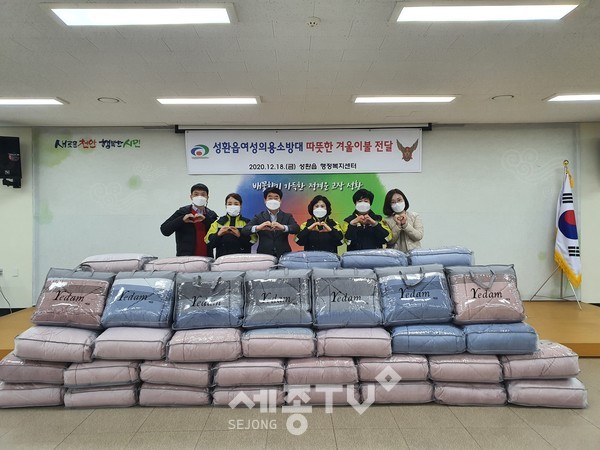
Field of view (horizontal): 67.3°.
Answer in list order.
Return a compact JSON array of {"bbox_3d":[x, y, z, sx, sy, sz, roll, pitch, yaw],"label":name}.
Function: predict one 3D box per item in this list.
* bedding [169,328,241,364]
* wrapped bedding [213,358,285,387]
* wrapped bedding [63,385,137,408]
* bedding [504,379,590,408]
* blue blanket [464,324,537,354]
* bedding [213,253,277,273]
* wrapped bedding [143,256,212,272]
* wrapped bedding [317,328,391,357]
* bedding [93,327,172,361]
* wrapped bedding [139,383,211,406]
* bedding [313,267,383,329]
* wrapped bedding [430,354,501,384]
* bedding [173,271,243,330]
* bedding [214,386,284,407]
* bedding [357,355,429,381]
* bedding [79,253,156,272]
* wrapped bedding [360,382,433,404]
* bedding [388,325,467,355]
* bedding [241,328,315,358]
[{"bbox_3d":[-0.779,1.001,3.851,0.585,0.185,0.490,-1,1,-4],"label":"bedding"},{"bbox_3d":[-0.407,1.168,3.787,0.565,0.185,0.490,-1,1,-1],"label":"wrapped bedding"},{"bbox_3d":[-1.593,1.350,3.807,0.565,0.180,0.490,-1,1,-5],"label":"wrapped bedding"},{"bbox_3d":[1.894,1.275,3.624,0.580,0.200,0.450,0,1,4],"label":"bedding"},{"bbox_3d":[1.591,0.906,3.740,0.570,0.200,0.450,-1,1,0],"label":"blue blanket"},{"bbox_3d":[-0.517,0.391,4.386,0.585,0.180,0.490,-1,1,-1],"label":"bedding"},{"bbox_3d":[-1.040,0.392,4.064,0.570,0.195,0.450,-1,1,0],"label":"wrapped bedding"},{"bbox_3d":[0.441,0.981,3.890,0.603,0.195,0.490,-1,1,-1],"label":"wrapped bedding"},{"bbox_3d":[-1.365,0.997,3.864,0.588,0.195,0.490,-1,1,-1],"label":"bedding"},{"bbox_3d":[-0.978,1.344,3.793,0.565,0.180,0.490,-1,1,1],"label":"wrapped bedding"},{"bbox_3d":[0.379,0.608,3.761,0.560,0.470,0.200,-1,-13,0],"label":"bedding"},{"bbox_3d":[1.309,1.151,3.810,0.583,0.180,0.490,-1,1,-1],"label":"wrapped bedding"},{"bbox_3d":[-0.736,0.627,3.750,0.560,0.465,0.200,-1,-13,0],"label":"bedding"},{"bbox_3d":[-0.399,1.306,3.693,0.550,0.165,0.470,-1,1,-1],"label":"bedding"},{"bbox_3d":[0.730,1.125,3.732,0.551,0.170,0.470,-1,1,-1],"label":"bedding"},{"bbox_3d":[-1.720,0.389,4.353,0.580,0.180,0.490,-1,1,-3],"label":"bedding"},{"bbox_3d":[0.755,1.293,3.725,0.550,0.165,0.470,-1,1,-1],"label":"wrapped bedding"},{"bbox_3d":[1.012,0.911,3.734,0.570,0.200,0.450,-1,1,0],"label":"bedding"},{"bbox_3d":[-0.169,0.987,3.875,0.584,0.195,0.490,-1,1,-1],"label":"bedding"}]

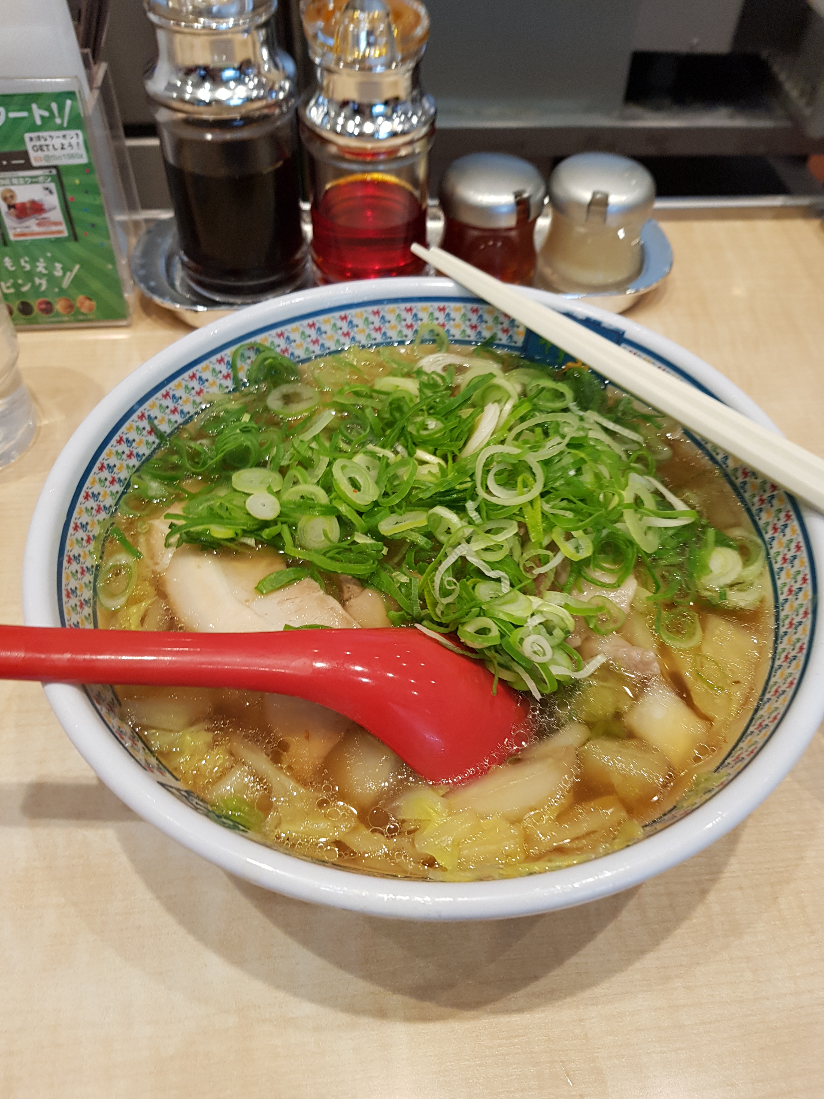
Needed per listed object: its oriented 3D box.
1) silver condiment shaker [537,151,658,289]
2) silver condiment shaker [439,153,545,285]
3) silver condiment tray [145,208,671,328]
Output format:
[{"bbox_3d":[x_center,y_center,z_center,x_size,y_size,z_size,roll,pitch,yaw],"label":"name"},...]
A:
[{"bbox_3d":[0.091,-0.162,0.408,0.055,0.059,0.055,11,51,8],"label":"silver condiment shaker"},{"bbox_3d":[0.038,-0.160,0.406,0.053,0.059,0.053,0,50,0],"label":"silver condiment shaker"},{"bbox_3d":[-0.003,-0.145,0.421,0.267,0.020,0.095,-3,50,-3],"label":"silver condiment tray"}]

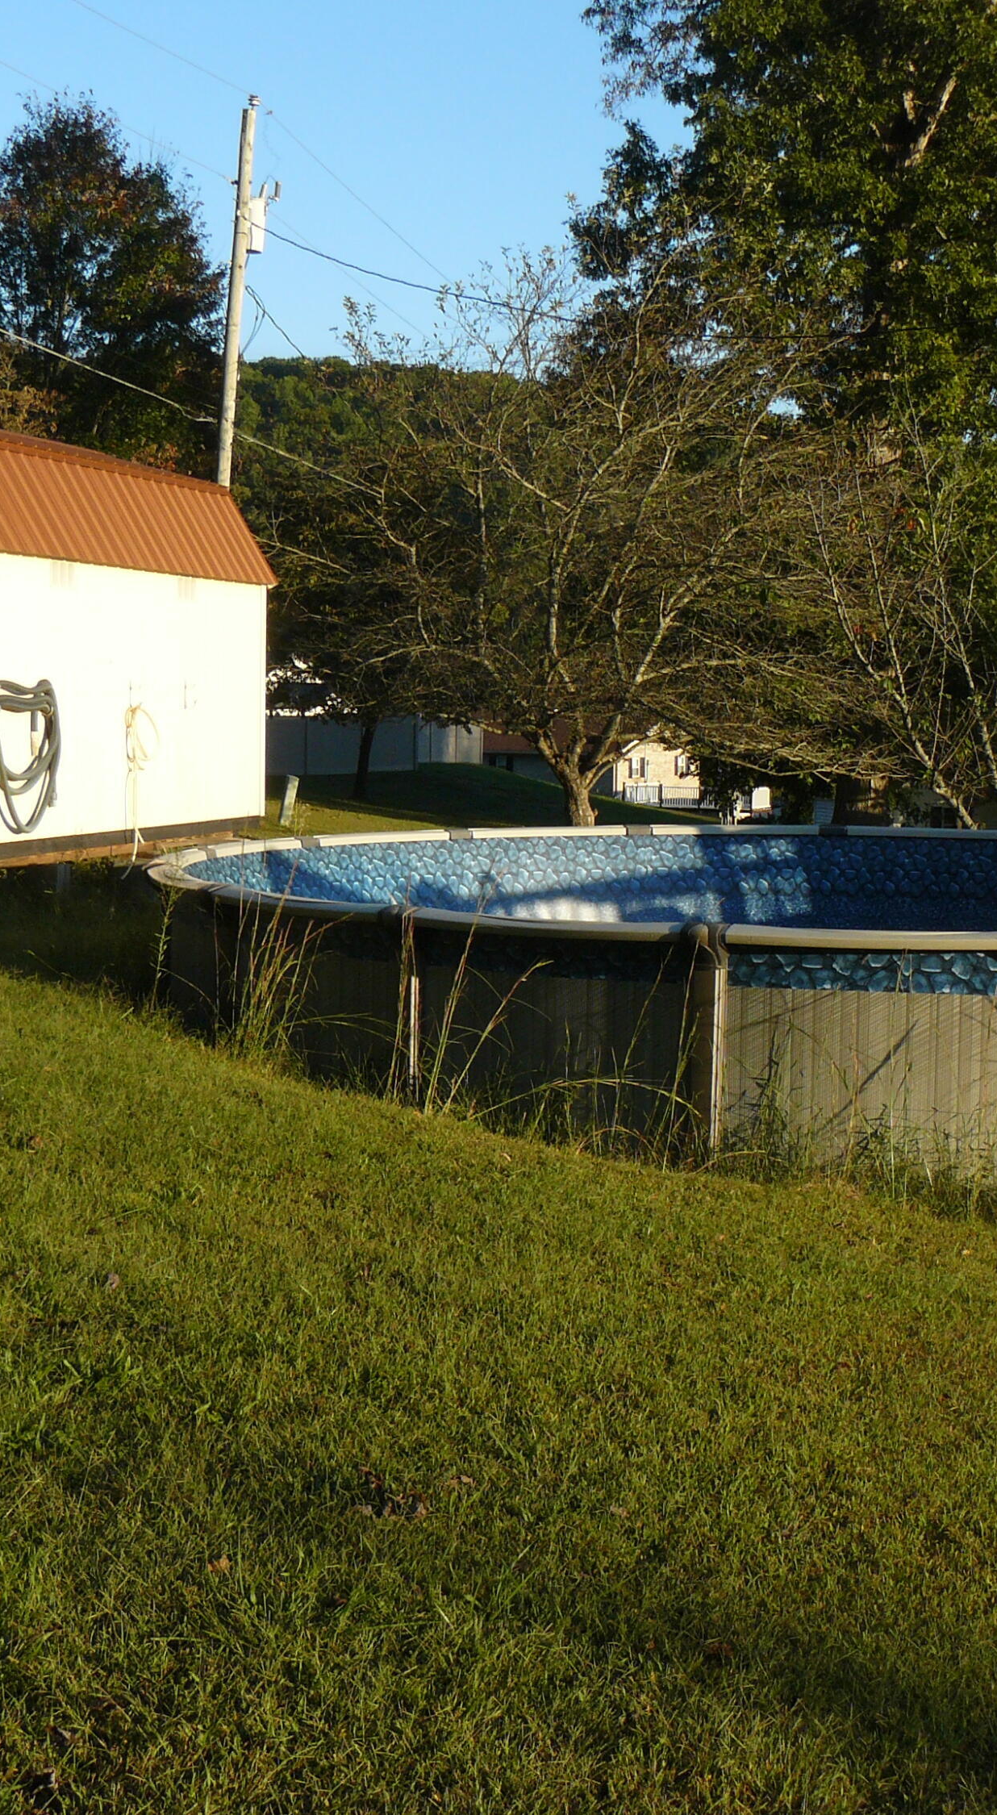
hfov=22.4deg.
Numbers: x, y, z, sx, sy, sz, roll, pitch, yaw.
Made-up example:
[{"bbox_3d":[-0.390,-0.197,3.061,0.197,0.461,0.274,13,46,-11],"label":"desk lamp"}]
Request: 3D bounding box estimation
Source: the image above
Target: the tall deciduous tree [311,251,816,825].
[{"bbox_3d":[0.617,-3.583,24.729,5.000,5.640,4.800,0,5,0],"label":"tall deciduous tree"}]

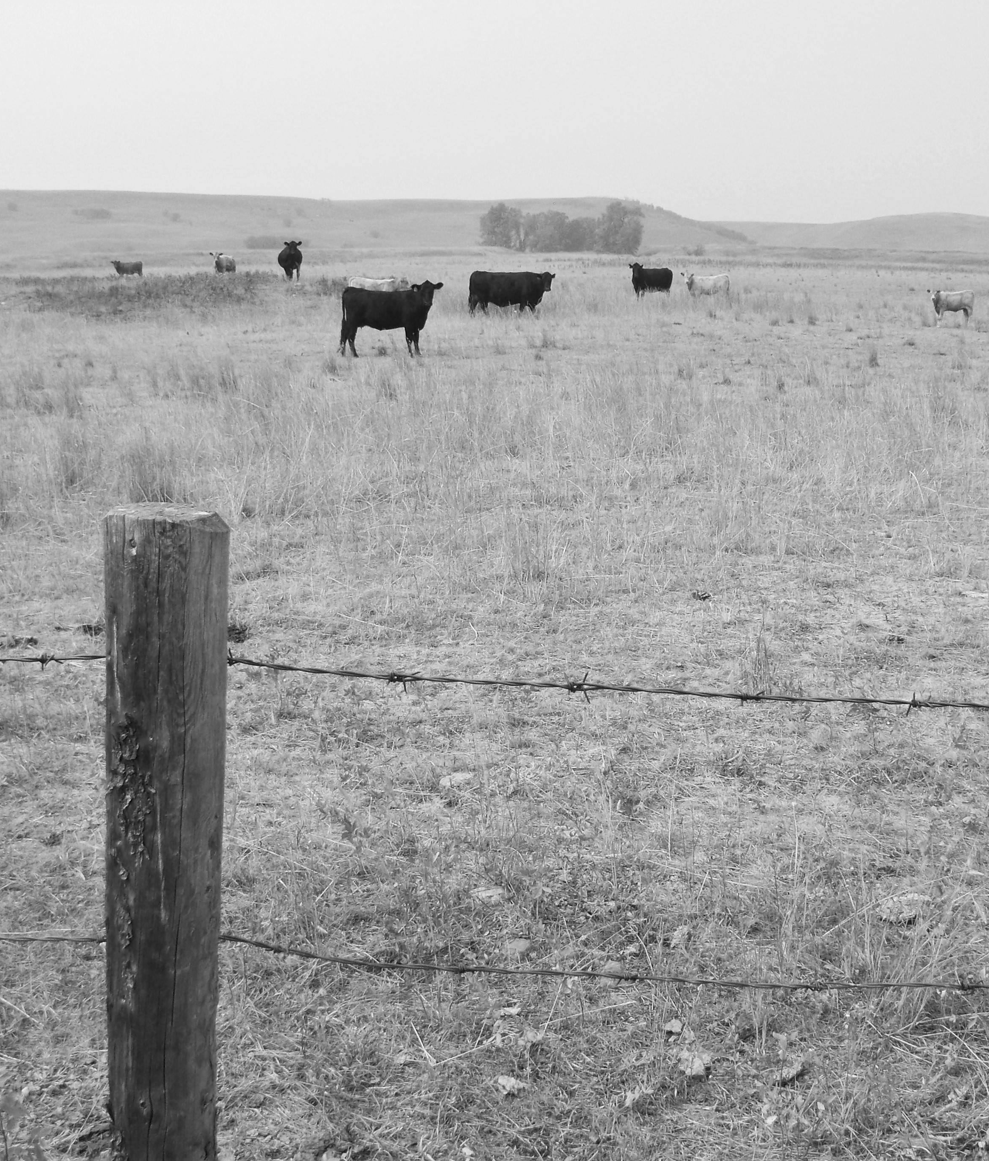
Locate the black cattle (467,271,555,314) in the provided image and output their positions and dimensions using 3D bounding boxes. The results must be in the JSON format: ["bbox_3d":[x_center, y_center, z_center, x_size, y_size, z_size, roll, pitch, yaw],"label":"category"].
[{"bbox_3d":[0.444,-7.467,34.000,2.250,1.350,0.750,3,14,9],"label":"black cattle"}]

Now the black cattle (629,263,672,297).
[{"bbox_3d":[6.085,-11.541,50.000,0.750,1.420,2.200,14,19,41],"label":"black cattle"}]

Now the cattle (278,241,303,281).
[{"bbox_3d":[-7.092,-11.058,45.000,0.750,1.450,2.200,-3,15,-17],"label":"cattle"}]

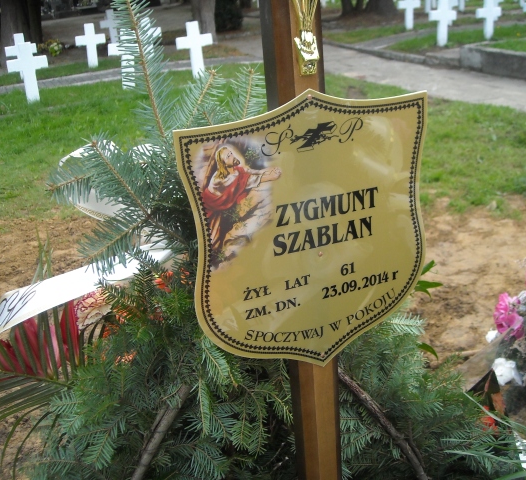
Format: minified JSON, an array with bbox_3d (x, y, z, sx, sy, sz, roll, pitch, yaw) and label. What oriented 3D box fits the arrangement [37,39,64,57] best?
[{"bbox_3d":[-4.729,-4.284,14.400,0.550,0.380,0.480,-6,22,0],"label":"arrangement"}]

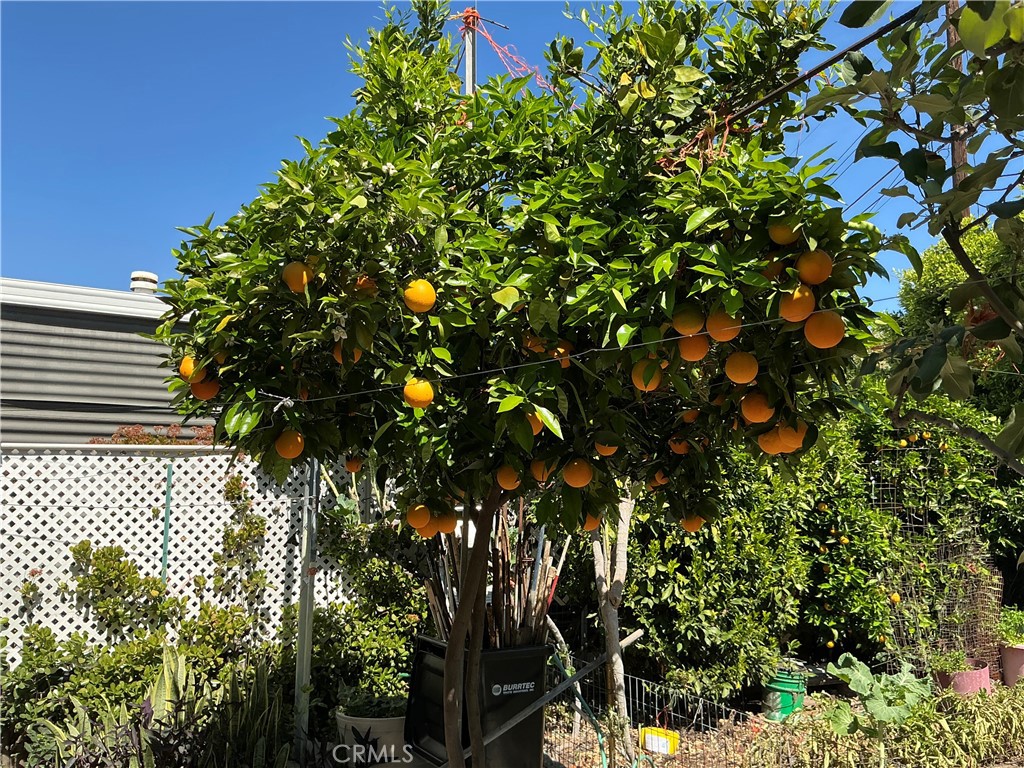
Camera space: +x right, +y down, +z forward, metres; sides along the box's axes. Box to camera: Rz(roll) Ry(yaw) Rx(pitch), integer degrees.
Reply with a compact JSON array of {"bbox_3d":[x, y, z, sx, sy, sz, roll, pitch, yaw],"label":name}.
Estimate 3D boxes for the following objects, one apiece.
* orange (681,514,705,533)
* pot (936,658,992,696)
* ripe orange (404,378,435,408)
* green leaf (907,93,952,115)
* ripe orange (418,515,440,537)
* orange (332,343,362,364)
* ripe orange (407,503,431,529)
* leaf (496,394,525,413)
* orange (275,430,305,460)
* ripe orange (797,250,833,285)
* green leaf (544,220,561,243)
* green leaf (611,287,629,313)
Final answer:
[{"bbox_3d":[0.593,0.451,2.714,0.077,0.077,0.077,1,-5,0],"label":"orange"},{"bbox_3d":[3.383,2.249,6.200,0.420,0.330,0.420,0,-7,0],"label":"pot"},{"bbox_3d":[-0.244,0.024,2.181,0.079,0.079,0.079,1,-5,0],"label":"ripe orange"},{"bbox_3d":[0.731,-0.491,1.450,0.080,0.038,0.035,0,-6,0],"label":"green leaf"},{"bbox_3d":[-0.283,0.480,2.796,0.080,0.080,0.080,0,-7,0],"label":"ripe orange"},{"bbox_3d":[-0.428,-0.084,2.155,0.077,0.077,0.077,0,-8,0],"label":"orange"},{"bbox_3d":[-0.291,0.411,2.591,0.076,0.076,0.076,0,-7,0],"label":"ripe orange"},{"bbox_3d":[-0.004,0.052,2.120,0.084,0.012,0.042,-28,48,-21],"label":"leaf"},{"bbox_3d":[-0.608,0.166,2.269,0.080,0.080,0.080,0,-7,0],"label":"orange"},{"bbox_3d":[0.701,-0.270,1.917,0.081,0.081,0.081,0,-7,0],"label":"ripe orange"},{"bbox_3d":[0.115,-0.433,2.350,0.048,0.066,0.030,0,-6,0],"label":"green leaf"},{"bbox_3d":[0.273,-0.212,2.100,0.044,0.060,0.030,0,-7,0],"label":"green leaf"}]

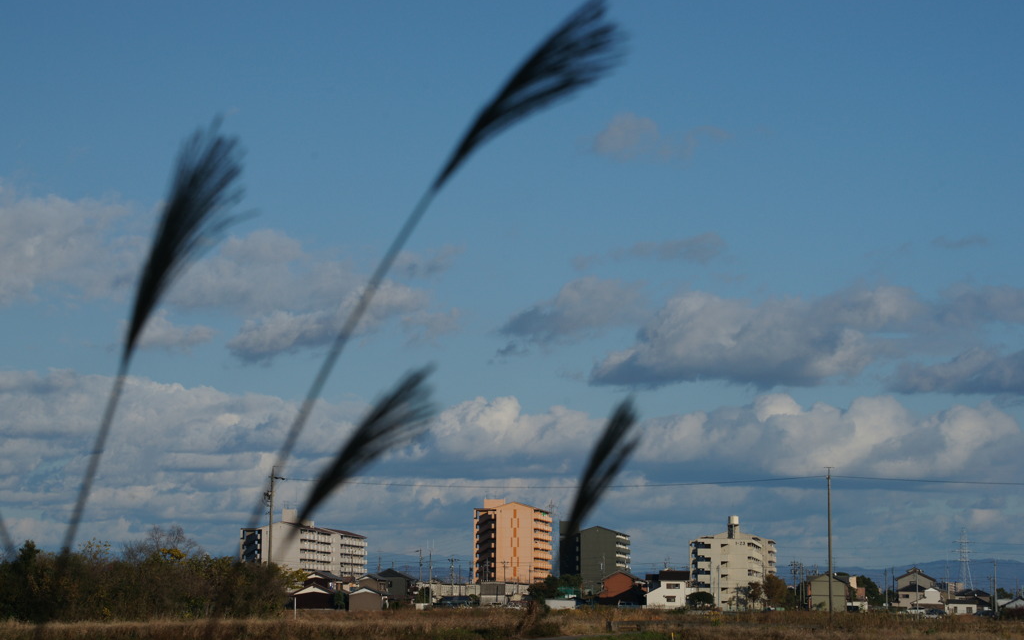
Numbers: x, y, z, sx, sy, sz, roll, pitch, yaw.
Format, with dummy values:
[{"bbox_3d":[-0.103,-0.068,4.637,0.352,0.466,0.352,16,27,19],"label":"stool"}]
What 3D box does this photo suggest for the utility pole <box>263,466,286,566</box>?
[{"bbox_3d":[-22.215,20.774,370.000,2.100,14.200,1.200,0,-4,0],"label":"utility pole"}]

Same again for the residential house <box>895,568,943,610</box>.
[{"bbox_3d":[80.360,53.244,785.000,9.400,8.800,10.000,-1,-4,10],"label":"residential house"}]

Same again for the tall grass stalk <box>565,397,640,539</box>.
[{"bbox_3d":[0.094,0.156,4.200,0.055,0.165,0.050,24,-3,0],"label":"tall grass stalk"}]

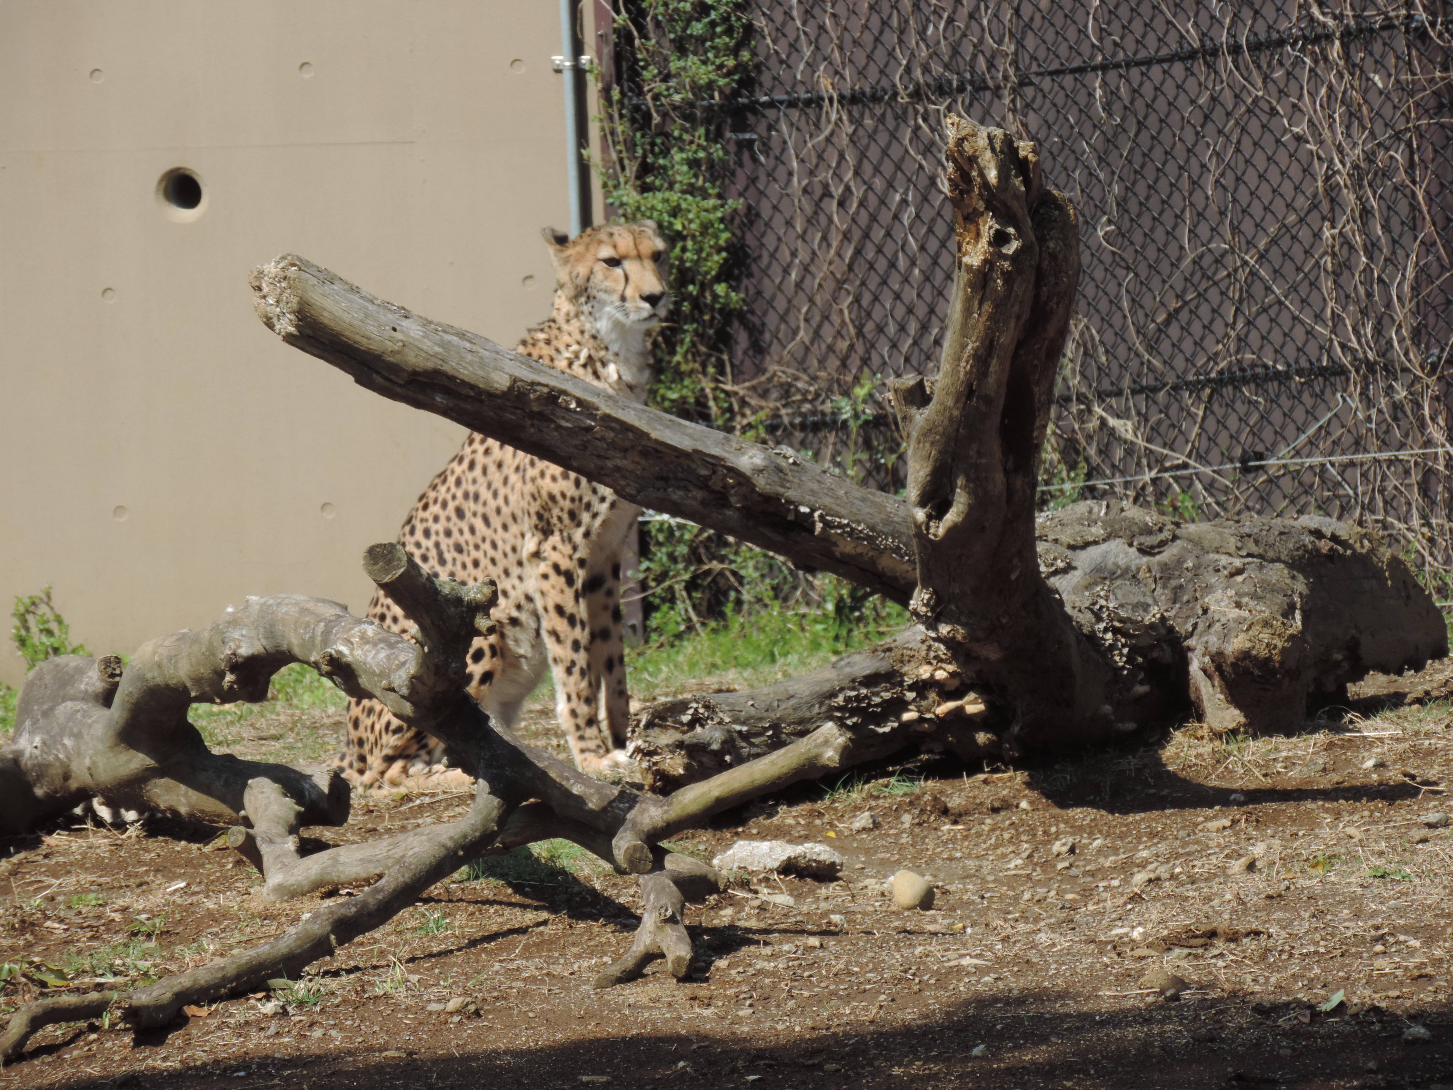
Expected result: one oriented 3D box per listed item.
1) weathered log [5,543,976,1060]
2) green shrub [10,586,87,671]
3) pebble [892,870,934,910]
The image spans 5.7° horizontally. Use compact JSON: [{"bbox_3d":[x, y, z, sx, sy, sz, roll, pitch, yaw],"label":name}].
[{"bbox_3d":[-0.421,0.409,25.400,1.650,0.560,2.000,-3,5,0],"label":"weathered log"},{"bbox_3d":[-1.355,0.174,29.400,0.160,0.190,0.160,-3,5,0],"label":"green shrub"},{"bbox_3d":[0.322,0.596,25.400,0.085,0.078,0.080,-3,5,0],"label":"pebble"}]

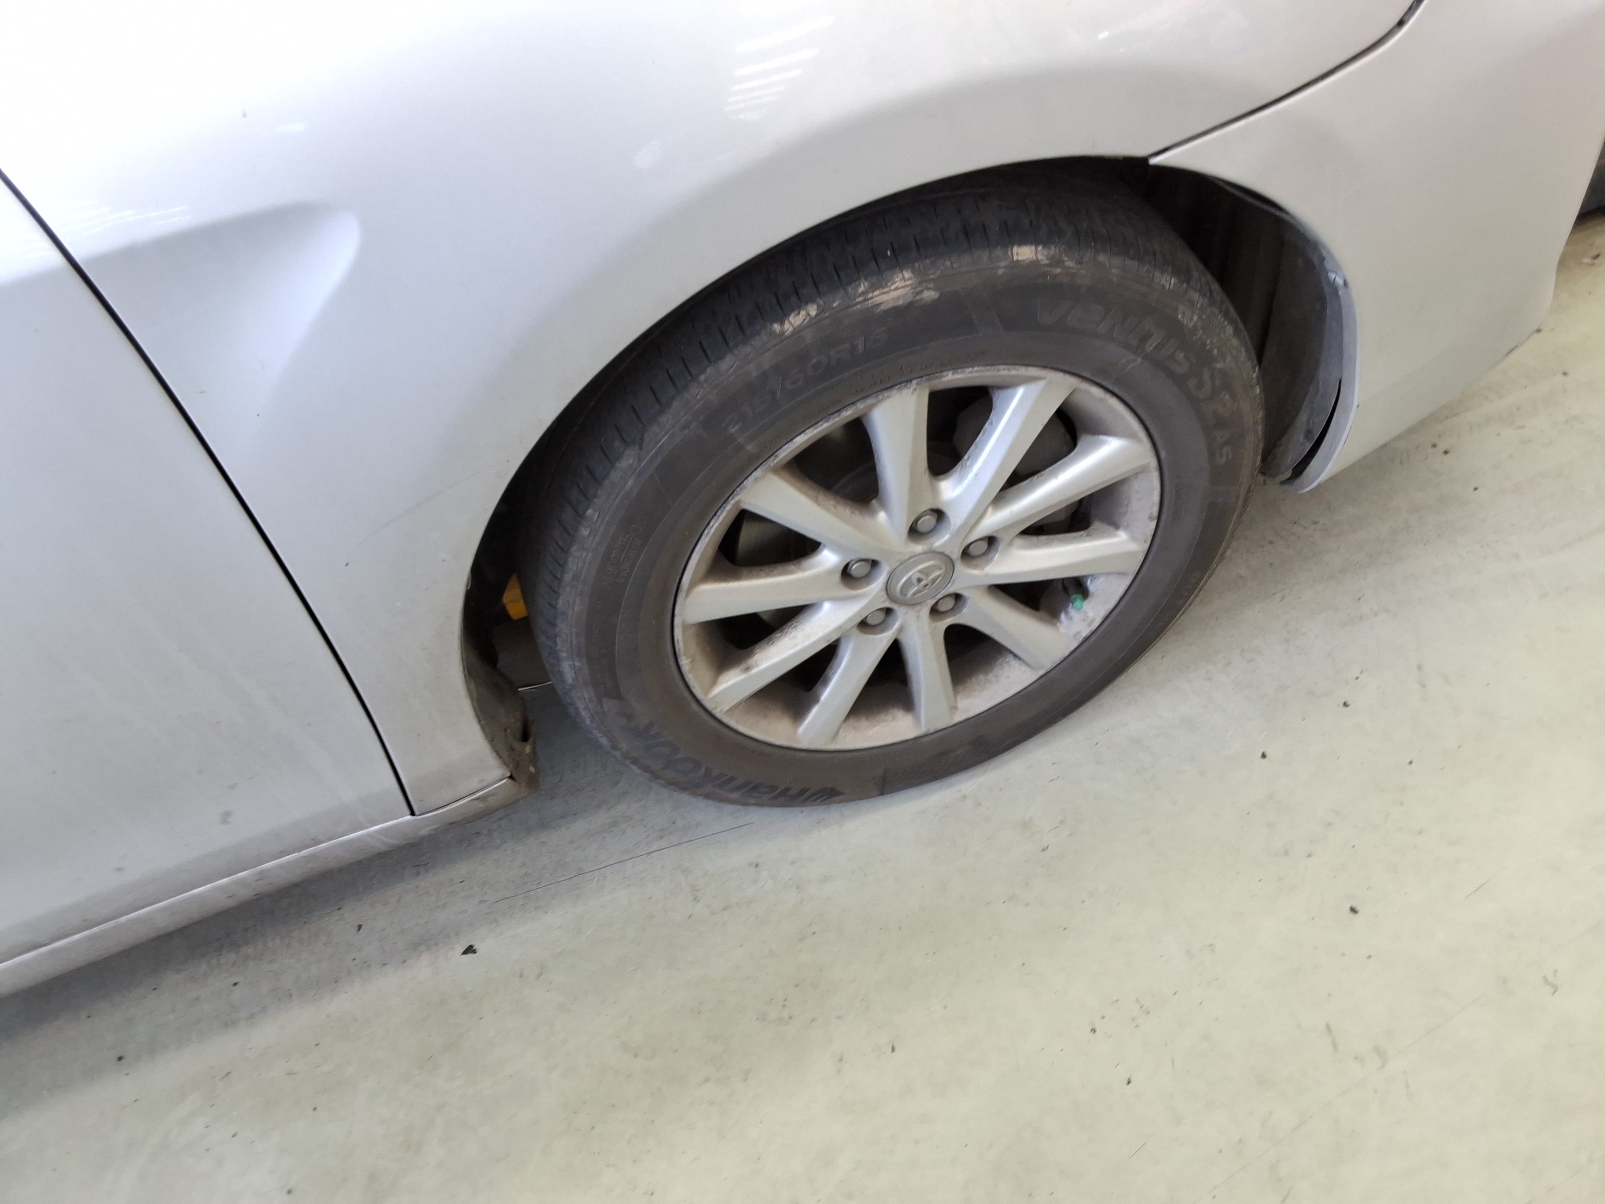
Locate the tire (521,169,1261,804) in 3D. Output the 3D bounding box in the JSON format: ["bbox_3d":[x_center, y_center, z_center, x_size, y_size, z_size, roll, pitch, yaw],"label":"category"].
[{"bbox_3d":[0.074,-0.085,1.168,0.662,0.655,0.220,-20,49,-4],"label":"tire"}]

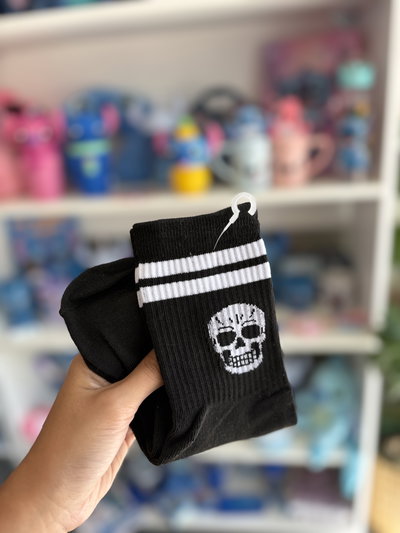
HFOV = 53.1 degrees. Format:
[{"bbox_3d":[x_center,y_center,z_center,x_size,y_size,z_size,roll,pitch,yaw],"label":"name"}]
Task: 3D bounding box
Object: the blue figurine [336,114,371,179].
[{"bbox_3d":[0.323,-0.250,0.847,0.065,0.127,0.070,1,19,14],"label":"blue figurine"}]

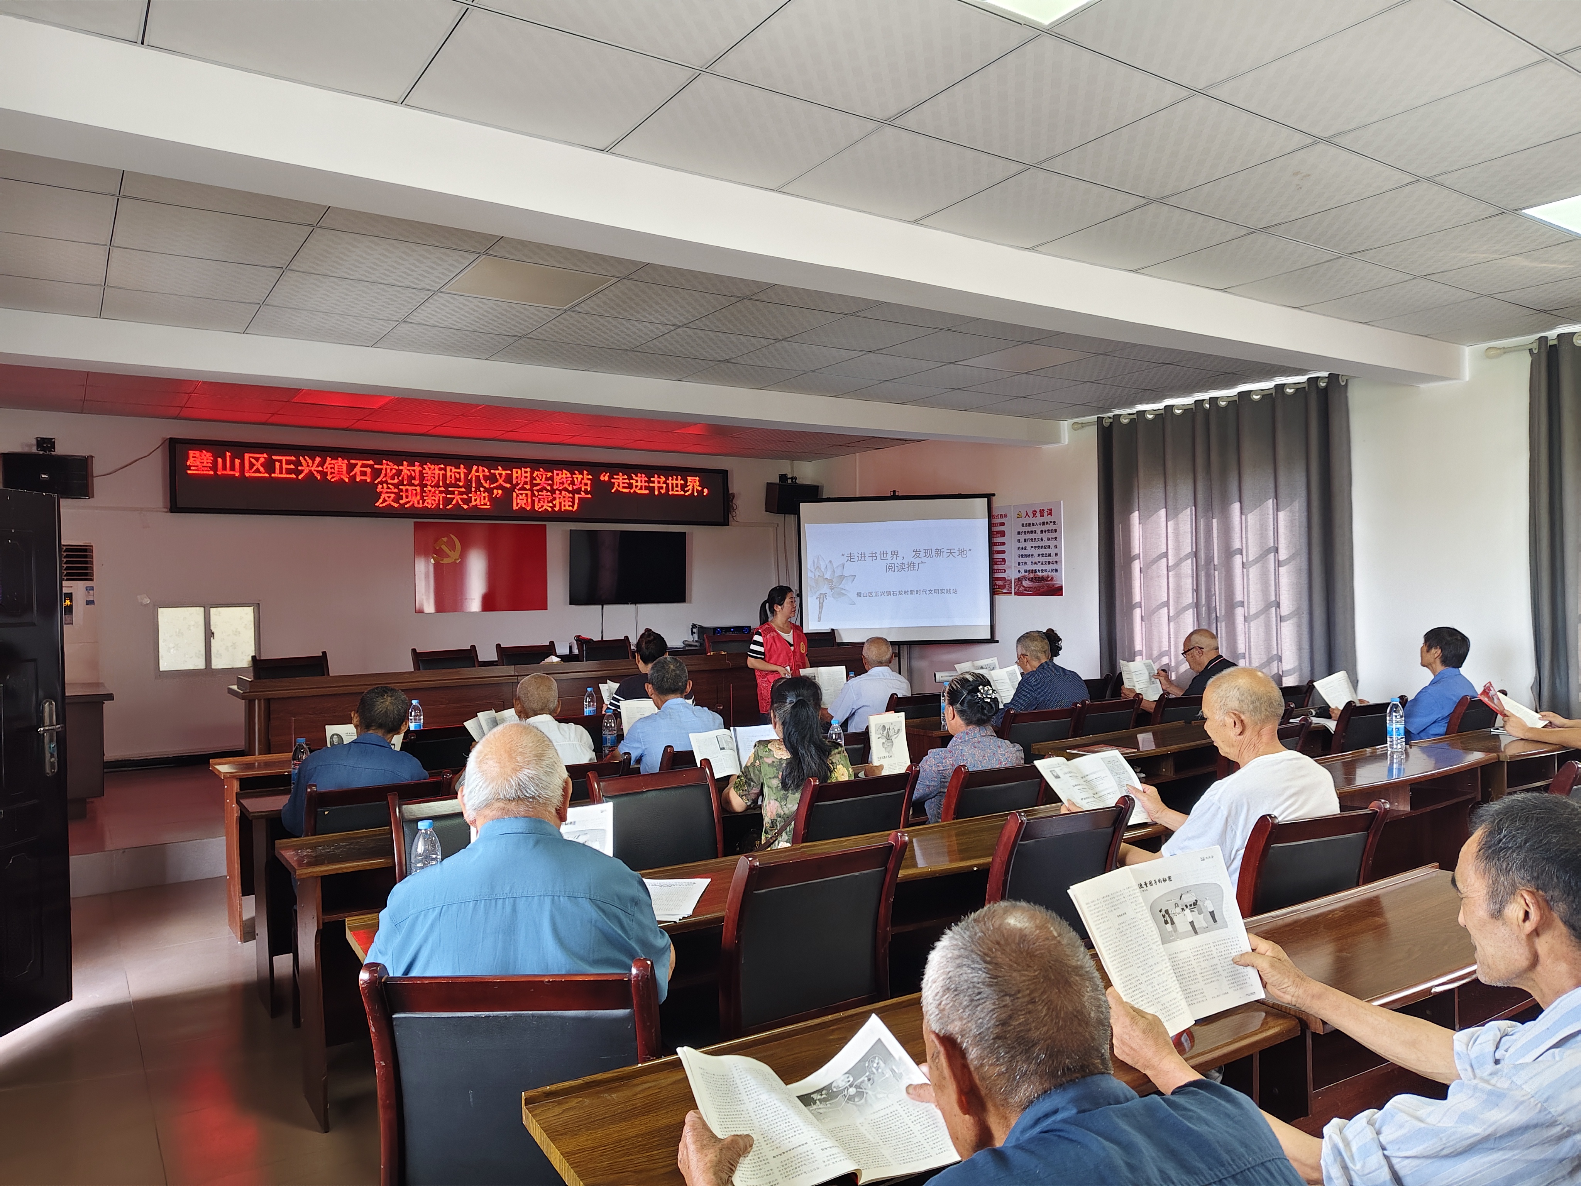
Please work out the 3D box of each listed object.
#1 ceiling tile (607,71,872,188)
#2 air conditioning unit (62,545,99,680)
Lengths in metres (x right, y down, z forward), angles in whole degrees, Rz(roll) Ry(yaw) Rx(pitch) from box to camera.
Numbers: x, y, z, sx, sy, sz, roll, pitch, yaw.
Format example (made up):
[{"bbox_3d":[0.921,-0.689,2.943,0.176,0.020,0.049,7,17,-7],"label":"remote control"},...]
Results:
[{"bbox_3d":[-0.145,-1.402,3.355,0.618,0.020,0.599,-1,0,-34],"label":"ceiling tile"},{"bbox_3d":[-5.241,0.501,7.833,0.500,1.707,0.320,-1,0,-34],"label":"air conditioning unit"}]

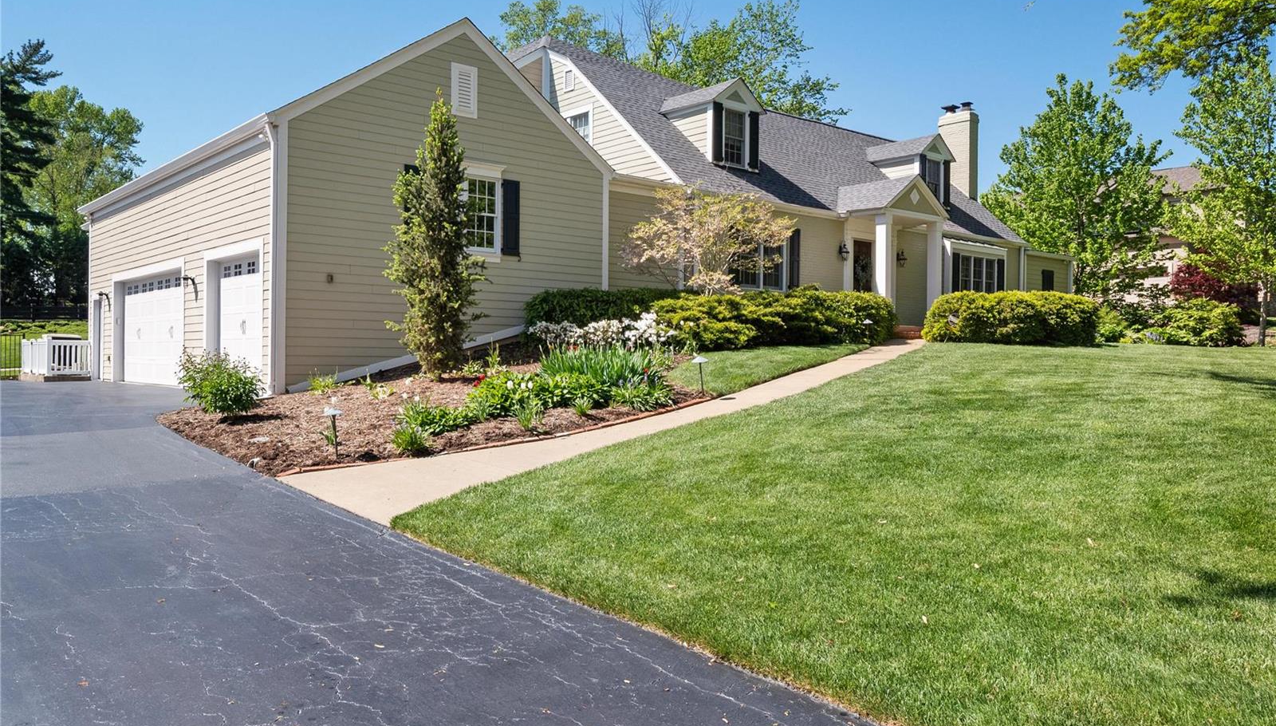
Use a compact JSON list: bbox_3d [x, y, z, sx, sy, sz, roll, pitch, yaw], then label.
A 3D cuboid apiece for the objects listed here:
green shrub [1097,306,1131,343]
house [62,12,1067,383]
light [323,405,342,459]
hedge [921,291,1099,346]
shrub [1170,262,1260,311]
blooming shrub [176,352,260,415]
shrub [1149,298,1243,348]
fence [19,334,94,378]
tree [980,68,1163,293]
[{"bbox_3d":[12.710,-1.042,24.700,1.050,1.020,0.950,0,1,-30],"label":"green shrub"},{"bbox_3d":[0.600,-3.900,25.400,25.200,8.800,13.400,0,0,-40],"label":"house"},{"bbox_3d":[-3.075,0.704,9.300,0.190,0.550,0.190,0,1,-30],"label":"light"},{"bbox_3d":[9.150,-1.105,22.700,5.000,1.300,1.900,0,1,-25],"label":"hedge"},{"bbox_3d":[17.300,-2.050,27.700,2.700,1.950,2.500,1,0,0],"label":"shrub"},{"bbox_3d":[-5.688,0.284,12.500,1.120,0.900,1.050,0,1,-30],"label":"blooming shrub"},{"bbox_3d":[15.109,-1.095,25.000,2.400,1.350,2.000,0,1,-30],"label":"shrub"},{"bbox_3d":[-14.300,-0.140,22.500,1.100,0.950,2.300,0,0,-40],"label":"fence"},{"bbox_3d":[15.600,-5.700,33.000,6.700,9.300,6.500,1,0,0],"label":"tree"}]

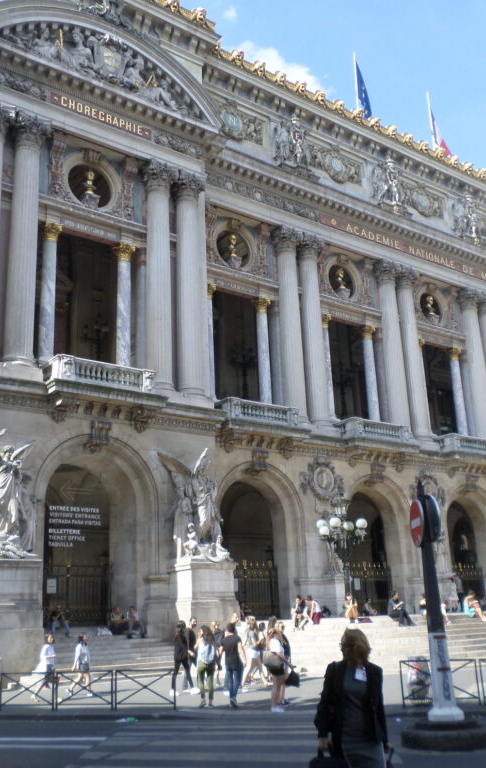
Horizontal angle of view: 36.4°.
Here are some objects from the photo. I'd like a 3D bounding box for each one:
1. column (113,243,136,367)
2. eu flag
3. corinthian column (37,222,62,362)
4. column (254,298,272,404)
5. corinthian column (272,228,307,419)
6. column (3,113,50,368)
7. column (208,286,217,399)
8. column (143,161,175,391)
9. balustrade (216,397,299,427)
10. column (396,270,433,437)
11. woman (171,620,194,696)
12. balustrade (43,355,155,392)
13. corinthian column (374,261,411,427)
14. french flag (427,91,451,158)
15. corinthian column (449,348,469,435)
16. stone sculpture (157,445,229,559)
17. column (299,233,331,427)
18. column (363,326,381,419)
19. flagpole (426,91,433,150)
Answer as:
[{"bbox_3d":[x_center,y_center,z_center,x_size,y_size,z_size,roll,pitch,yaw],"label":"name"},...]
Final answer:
[{"bbox_3d":[-4.899,-3.043,30.571,0.720,6.127,0.720,10,-20,-34],"label":"column"},{"bbox_3d":[8.136,-19.781,49.883,1.300,4.400,0.800,10,-20,-36],"label":"eu flag"},{"bbox_3d":[-8.057,-3.902,30.853,0.720,6.095,0.720,10,-21,-35],"label":"corinthian column"},{"bbox_3d":[1.056,-1.438,36.642,0.720,6.127,0.720,-2,-17,-1],"label":"column"},{"bbox_3d":[2.452,-3.204,37.609,1.250,10.450,1.250,-2,-17,-1],"label":"corinthian column"},{"bbox_3d":[-8.242,-5.385,27.920,1.270,10.400,1.270,10,-20,-36],"label":"column"},{"bbox_3d":[-1.621,-1.984,34.929,0.760,5.880,0.760,10,-21,-35],"label":"column"},{"bbox_3d":[-3.527,-4.577,31.334,1.270,10.400,1.270,-2,-16,-1],"label":"column"},{"bbox_3d":[0.810,1.373,33.658,4.000,0.860,1.050,10,-20,-36],"label":"balustrade"},{"bbox_3d":[9.763,-1.791,42.345,1.280,10.360,1.280,10,-20,-34],"label":"column"},{"bbox_3d":[-1.426,6.594,17.890,0.650,1.680,0.500,5,-18,-21],"label":"woman"},{"bbox_3d":[-5.236,-0.154,27.511,3.950,0.980,1.200,10,-21,-35],"label":"balustrade"},{"bbox_3d":[8.479,-2.008,41.466,1.280,10.360,1.280,10,-20,-34],"label":"corinthian column"},{"bbox_3d":[15.231,-19.751,57.574,1.700,4.000,0.700,10,-21,-35],"label":"french flag"},{"bbox_3d":[14.266,0.549,48.315,0.720,6.095,0.720,10,-21,-35],"label":"corinthian column"},{"bbox_3d":[-1.834,4.765,29.456,2.700,4.478,1.500,10,-21,-35],"label":"stone sculpture"},{"bbox_3d":[3.920,-3.095,40.806,1.280,11.156,1.280,-2,-17,-1],"label":"column"},{"bbox_3d":[7.455,-0.568,43.526,0.720,6.095,0.720,10,-21,-35],"label":"column"},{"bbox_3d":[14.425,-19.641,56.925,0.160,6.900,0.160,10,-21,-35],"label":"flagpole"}]

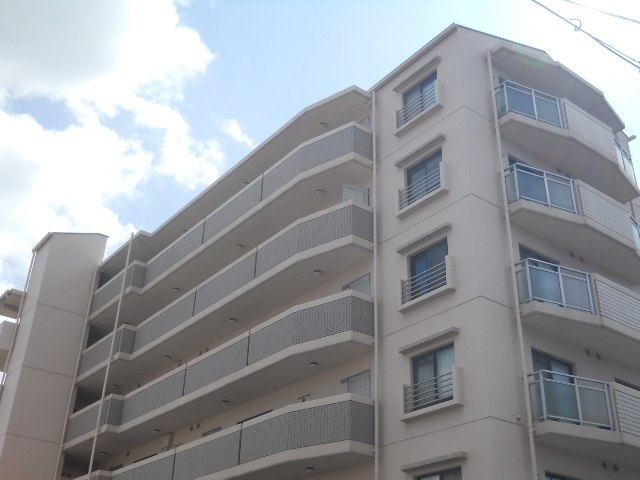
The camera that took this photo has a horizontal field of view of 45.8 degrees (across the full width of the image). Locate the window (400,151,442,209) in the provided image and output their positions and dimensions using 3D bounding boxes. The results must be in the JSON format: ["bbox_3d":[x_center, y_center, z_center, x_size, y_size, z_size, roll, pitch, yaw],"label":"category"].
[{"bbox_3d":[2.919,-1.660,20.920,0.150,1.340,1.500,22,-35,-31],"label":"window"}]

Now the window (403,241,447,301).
[{"bbox_3d":[2.840,0.817,19.513,0.150,1.340,1.500,22,-35,-31],"label":"window"}]

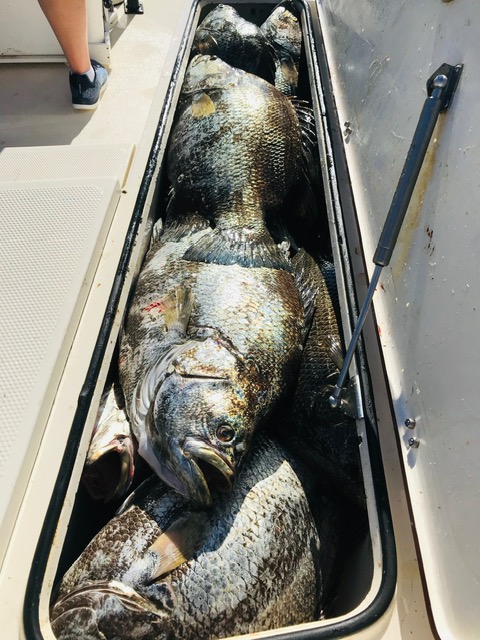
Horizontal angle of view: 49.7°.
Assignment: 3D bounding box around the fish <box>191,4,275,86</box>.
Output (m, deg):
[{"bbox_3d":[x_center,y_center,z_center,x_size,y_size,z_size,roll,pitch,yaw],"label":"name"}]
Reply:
[{"bbox_3d":[-0.018,-0.639,1.272,0.260,0.110,0.640,-5,53,-1],"label":"fish"}]

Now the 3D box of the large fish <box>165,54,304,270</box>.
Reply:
[{"bbox_3d":[-0.007,-0.370,1.140,0.300,0.140,0.700,0,56,-4],"label":"large fish"}]

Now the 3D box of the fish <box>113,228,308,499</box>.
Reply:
[{"bbox_3d":[-0.040,-0.007,0.907,0.310,0.140,0.660,7,56,-6],"label":"fish"}]

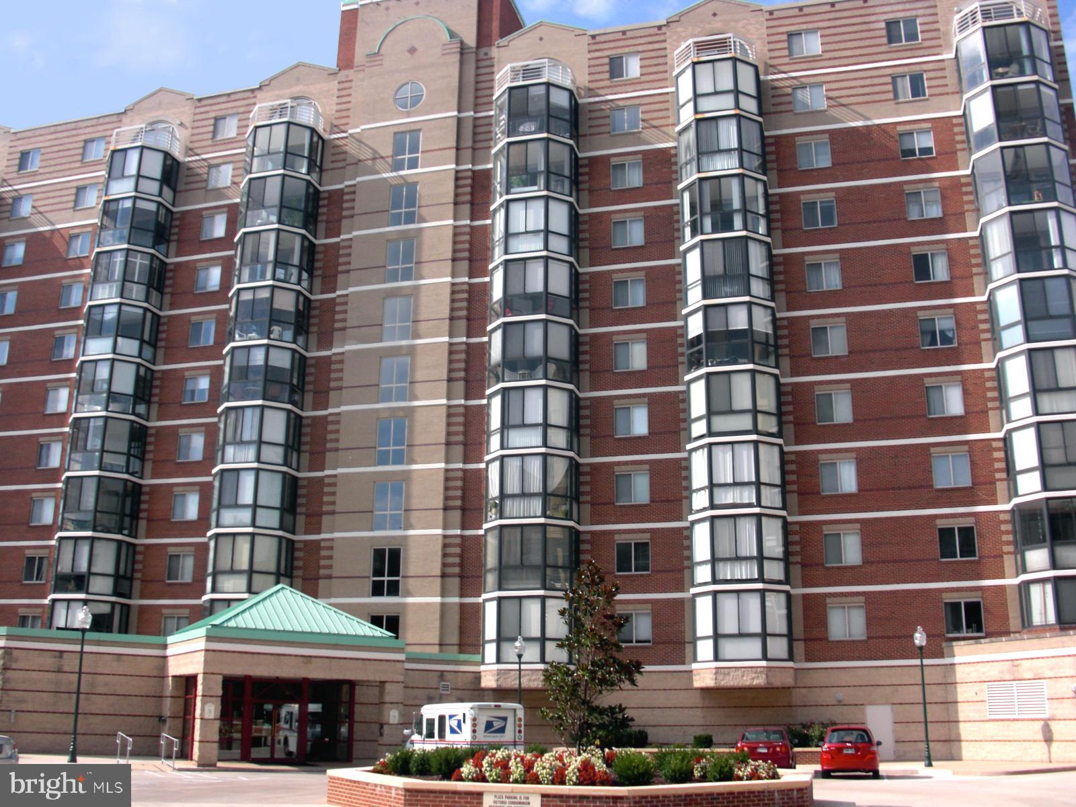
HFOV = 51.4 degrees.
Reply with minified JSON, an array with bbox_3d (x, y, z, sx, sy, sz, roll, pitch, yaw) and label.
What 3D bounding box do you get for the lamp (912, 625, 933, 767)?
[{"bbox_3d":[12.172,9.209,35.275,0.420,4.491,0.420,-4,-17,15],"label":"lamp"}]

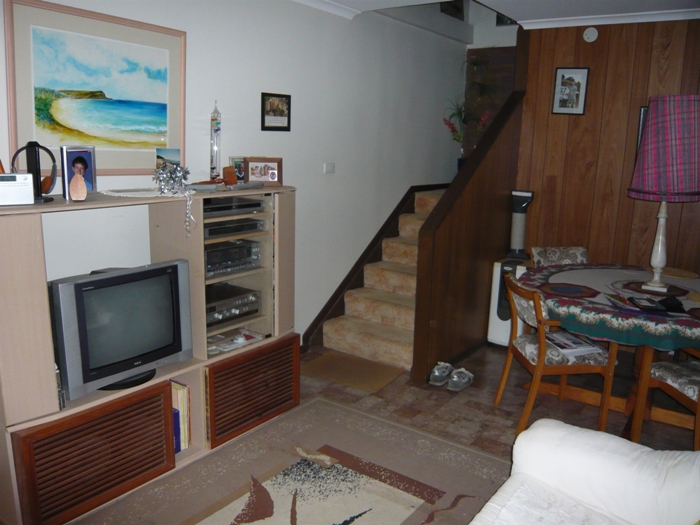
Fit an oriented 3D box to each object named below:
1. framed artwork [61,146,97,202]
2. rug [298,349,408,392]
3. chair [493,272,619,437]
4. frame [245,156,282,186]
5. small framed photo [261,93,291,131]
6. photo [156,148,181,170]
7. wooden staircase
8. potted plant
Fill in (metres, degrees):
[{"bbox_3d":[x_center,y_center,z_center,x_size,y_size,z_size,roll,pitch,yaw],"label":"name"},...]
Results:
[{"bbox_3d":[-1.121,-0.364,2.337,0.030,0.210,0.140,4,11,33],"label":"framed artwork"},{"bbox_3d":[-0.012,0.726,3.796,0.625,0.012,0.435,8,13,31],"label":"rug"},{"bbox_3d":[1.119,0.486,3.127,0.495,0.790,0.450,-1,12,-8],"label":"chair"},{"bbox_3d":[-0.506,-0.524,3.302,0.222,0.170,0.030,-2,2,-18],"label":"frame"},{"bbox_3d":[-0.463,-0.942,3.565,0.020,0.228,0.266,10,14,36],"label":"small framed photo"},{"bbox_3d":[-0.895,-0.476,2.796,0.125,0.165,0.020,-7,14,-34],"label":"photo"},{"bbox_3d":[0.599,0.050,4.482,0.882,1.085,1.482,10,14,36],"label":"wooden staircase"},{"bbox_3d":[1.074,-1.280,5.190,0.500,1.220,0.460,3,12,11],"label":"potted plant"}]

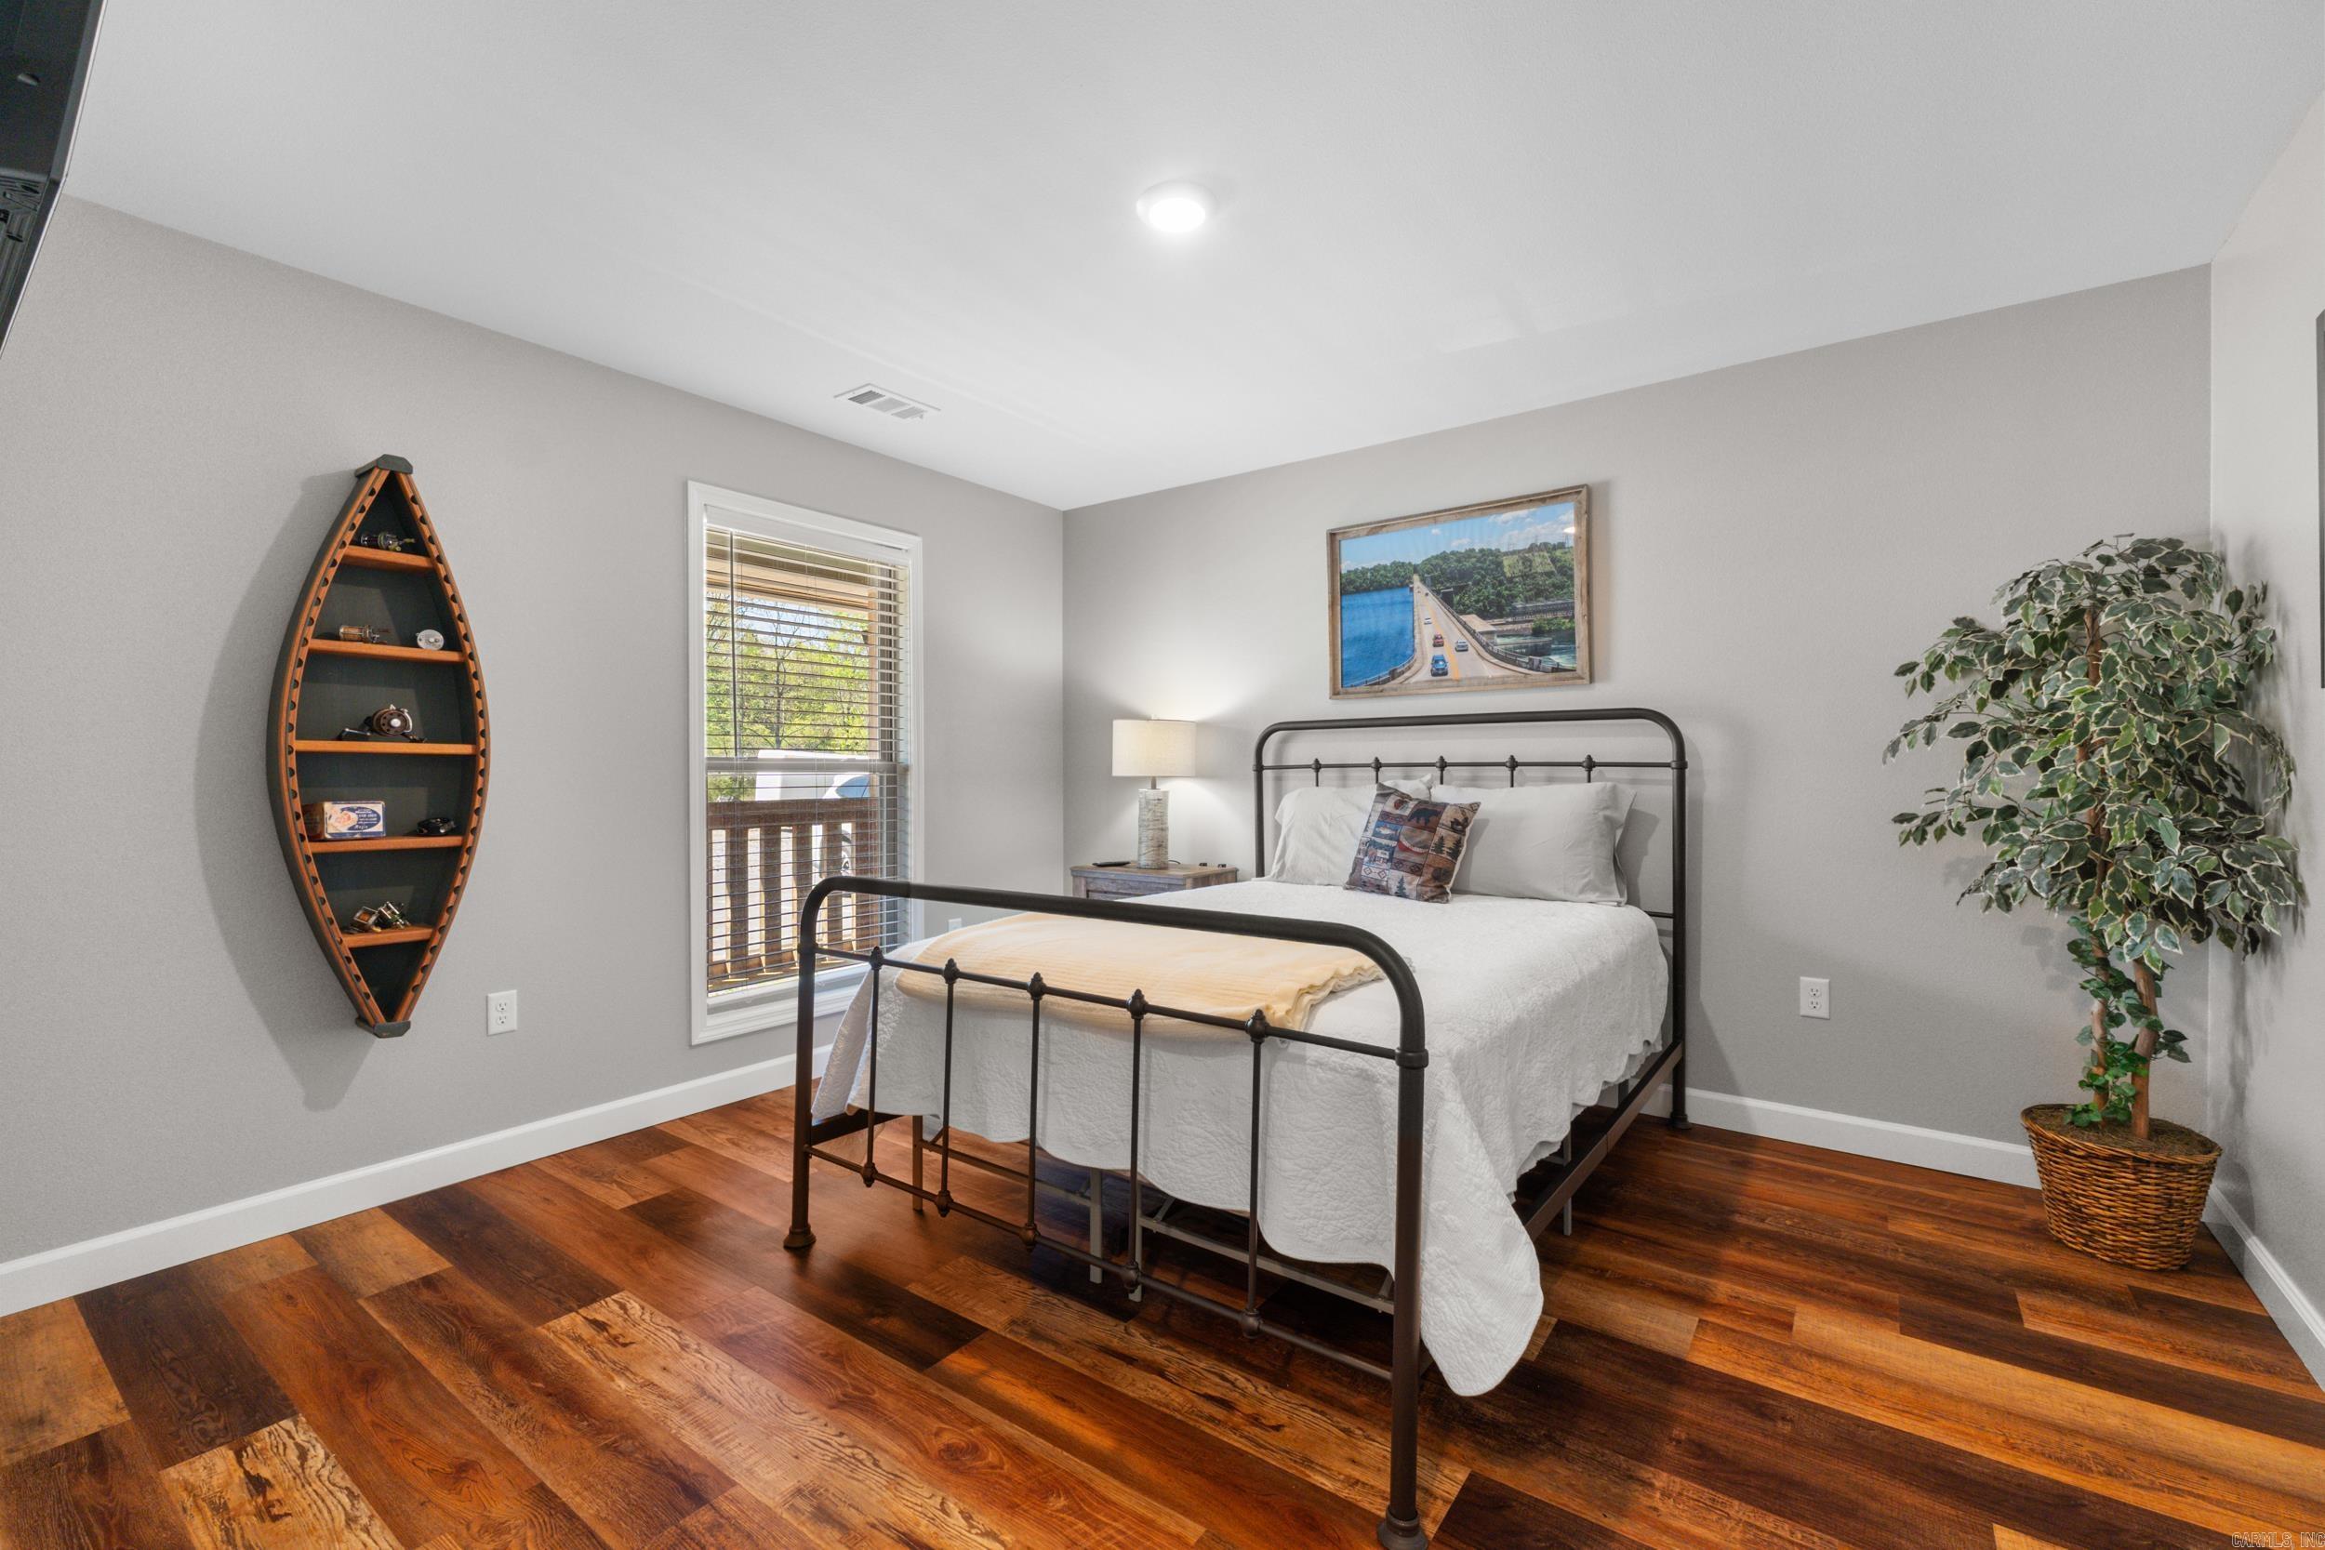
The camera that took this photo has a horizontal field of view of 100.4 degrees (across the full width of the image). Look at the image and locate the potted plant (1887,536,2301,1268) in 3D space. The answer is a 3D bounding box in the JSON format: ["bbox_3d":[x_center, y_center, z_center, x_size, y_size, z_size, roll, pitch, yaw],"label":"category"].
[{"bbox_3d":[2.170,0.281,2.354,0.680,1.712,0.740,0,0,36],"label":"potted plant"}]

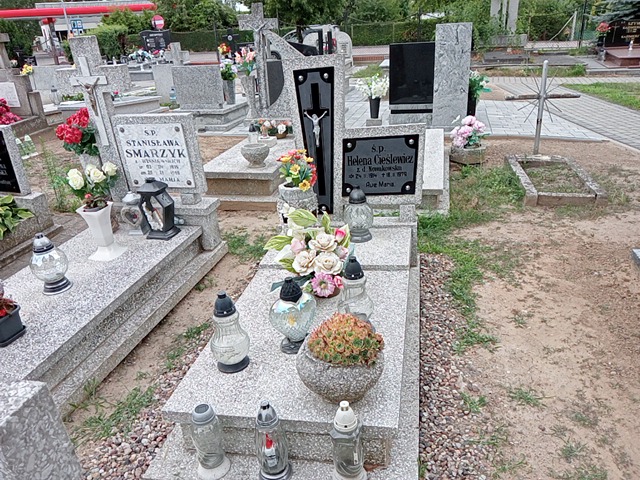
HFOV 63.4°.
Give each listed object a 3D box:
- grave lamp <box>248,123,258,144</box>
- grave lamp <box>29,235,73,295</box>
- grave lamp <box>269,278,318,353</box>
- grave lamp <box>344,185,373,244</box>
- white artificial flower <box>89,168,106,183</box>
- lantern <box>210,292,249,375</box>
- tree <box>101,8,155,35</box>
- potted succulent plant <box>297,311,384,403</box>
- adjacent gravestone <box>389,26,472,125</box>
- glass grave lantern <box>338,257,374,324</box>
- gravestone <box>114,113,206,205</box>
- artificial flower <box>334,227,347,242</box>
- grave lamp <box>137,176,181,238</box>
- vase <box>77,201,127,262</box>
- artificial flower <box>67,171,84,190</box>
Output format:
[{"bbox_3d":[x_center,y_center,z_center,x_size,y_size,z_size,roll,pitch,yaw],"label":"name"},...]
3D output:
[{"bbox_3d":[-0.744,-1.170,5.691,0.093,0.213,0.093,0,22,12],"label":"grave lamp"},{"bbox_3d":[-1.363,0.110,2.617,0.184,0.291,0.184,-14,23,-27],"label":"grave lamp"},{"bbox_3d":[-0.107,0.277,1.943,0.179,0.290,0.127,-3,21,4],"label":"grave lamp"},{"bbox_3d":[0.224,-0.151,2.974,0.163,0.300,0.163,-2,20,4],"label":"grave lamp"},{"bbox_3d":[-1.229,-0.356,2.860,0.093,0.077,0.088,-13,23,-21],"label":"white artificial flower"},{"bbox_3d":[-0.326,0.318,1.867,0.145,0.301,0.145,0,22,12],"label":"lantern"},{"bbox_3d":[-13.386,-14.151,36.000,4.000,3.800,3.800,0,23,11],"label":"tree"},{"bbox_3d":[0.064,0.373,1.676,0.283,0.271,0.283,-3,20,1],"label":"potted succulent plant"},{"bbox_3d":[1.472,-2.239,7.121,1.075,1.300,0.176,3,23,17],"label":"adjacent gravestone"},{"bbox_3d":[0.142,0.210,2.042,0.145,0.306,0.145,0,22,12],"label":"glass grave lantern"},{"bbox_3d":[-1.077,-0.547,3.497,0.530,0.588,0.106,2,21,14],"label":"gravestone"},{"bbox_3d":[0.095,-0.021,2.357,0.055,0.066,0.055,-3,20,2],"label":"artificial flower"},{"bbox_3d":[-0.984,-0.201,3.152,0.176,0.363,0.171,0,22,12],"label":"grave lamp"},{"bbox_3d":[-1.285,-0.061,3.033,0.195,0.298,0.195,0,23,11],"label":"vase"},{"bbox_3d":[-1.367,-0.333,2.897,0.102,0.111,0.102,-13,22,-24],"label":"artificial flower"}]

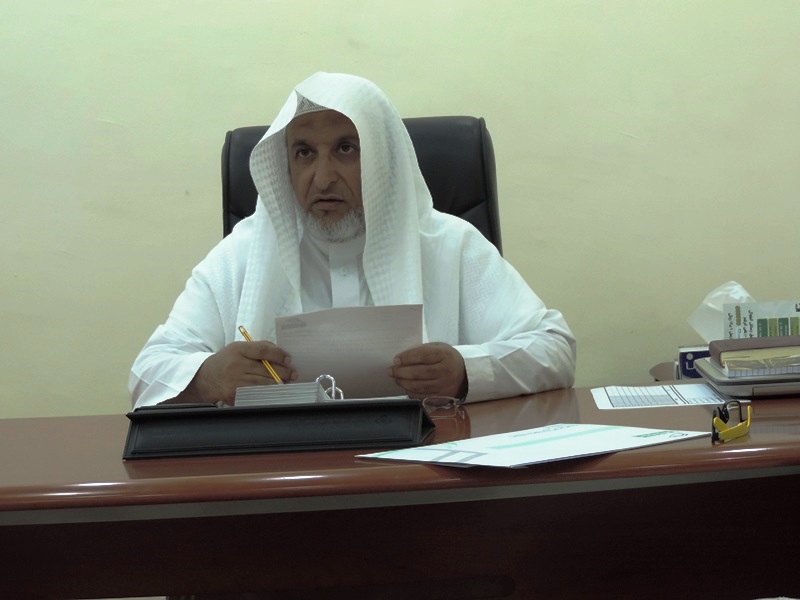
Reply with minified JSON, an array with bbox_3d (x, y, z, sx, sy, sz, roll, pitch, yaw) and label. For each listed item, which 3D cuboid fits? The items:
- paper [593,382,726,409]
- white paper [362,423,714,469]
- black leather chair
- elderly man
[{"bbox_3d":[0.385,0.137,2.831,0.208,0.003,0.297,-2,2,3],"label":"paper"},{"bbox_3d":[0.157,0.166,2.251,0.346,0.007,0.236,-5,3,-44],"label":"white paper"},{"bbox_3d":[-0.044,0.302,3.133,0.640,1.190,0.680,-2,2,5],"label":"black leather chair"},{"bbox_3d":[-0.066,0.278,3.002,0.670,1.250,0.700,-2,2,3],"label":"elderly man"}]

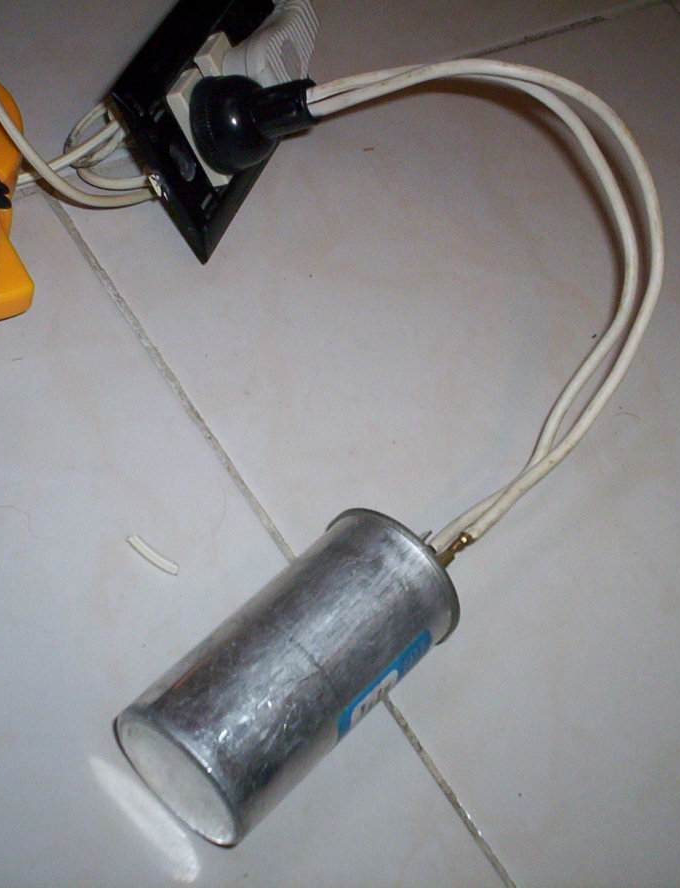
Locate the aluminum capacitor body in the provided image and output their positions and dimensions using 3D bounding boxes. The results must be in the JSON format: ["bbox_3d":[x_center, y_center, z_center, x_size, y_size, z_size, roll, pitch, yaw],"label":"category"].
[{"bbox_3d":[-0.013,0.062,0.353,0.048,0.048,0.086,44,56,10],"label":"aluminum capacitor body"}]

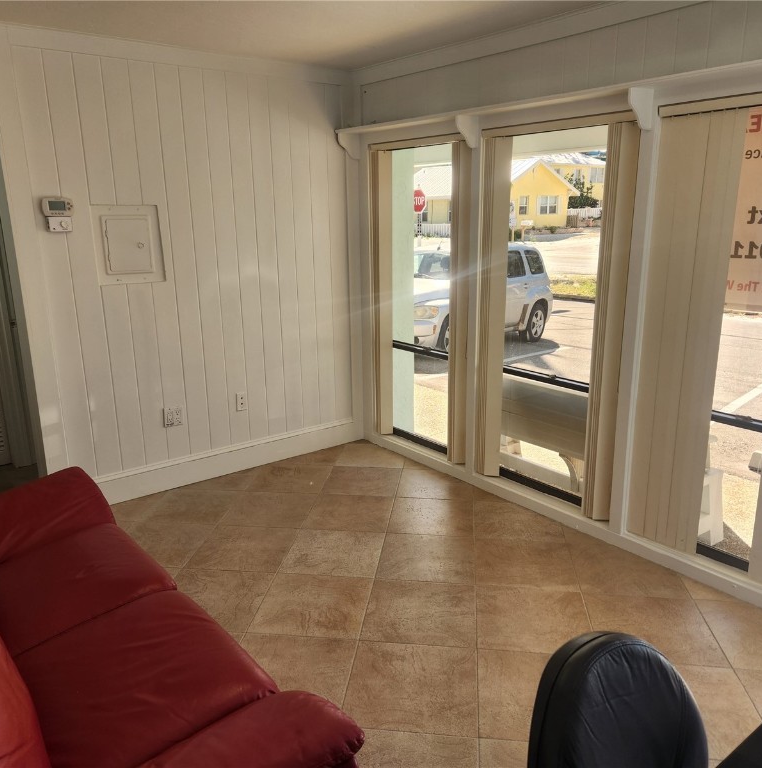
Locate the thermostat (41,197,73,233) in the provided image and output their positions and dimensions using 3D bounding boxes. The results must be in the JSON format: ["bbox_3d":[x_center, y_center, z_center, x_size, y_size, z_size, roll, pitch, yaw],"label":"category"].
[{"bbox_3d":[-1.644,-0.860,3.460,0.143,0.168,0.035,-12,18,-36],"label":"thermostat"}]

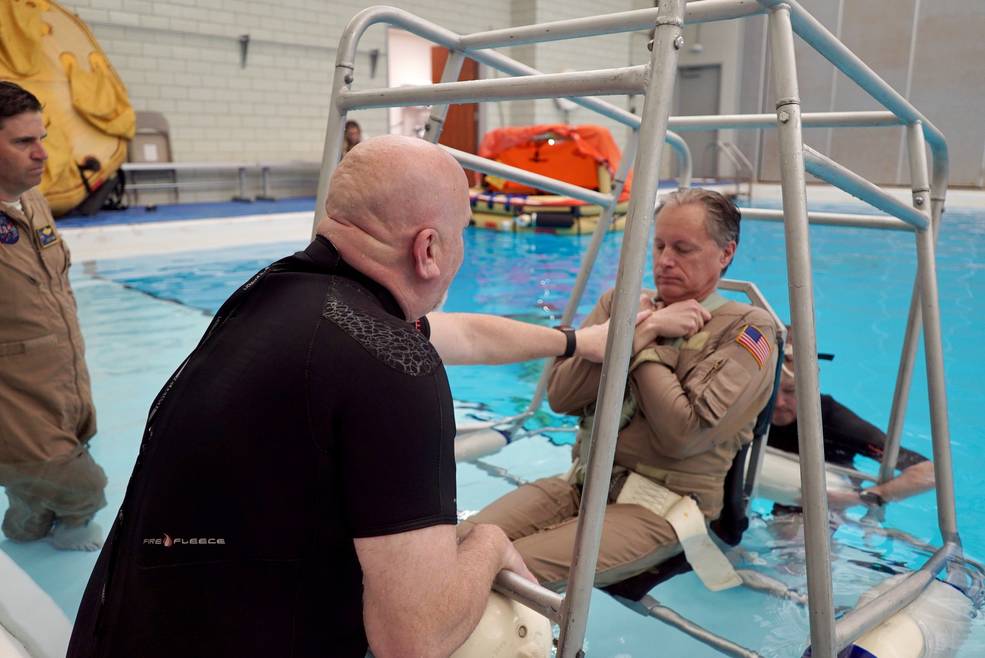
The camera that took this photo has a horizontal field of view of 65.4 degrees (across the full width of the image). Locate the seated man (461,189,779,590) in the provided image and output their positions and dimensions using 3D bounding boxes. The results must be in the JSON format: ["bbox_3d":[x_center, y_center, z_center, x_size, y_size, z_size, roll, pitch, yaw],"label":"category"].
[{"bbox_3d":[0.200,0.294,1.679,0.830,1.175,0.560,-10,16,-40],"label":"seated man"}]

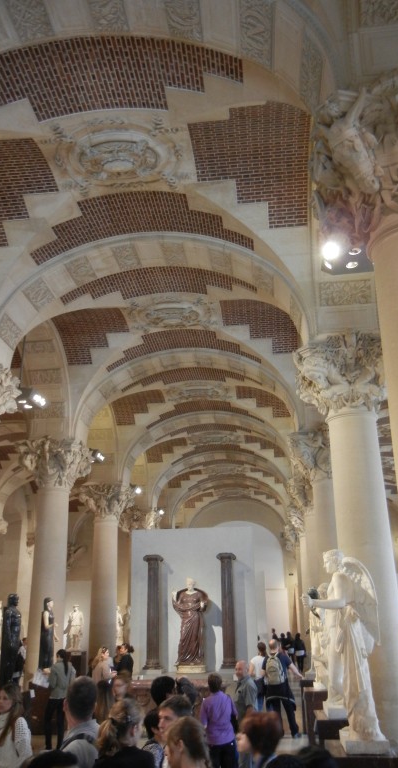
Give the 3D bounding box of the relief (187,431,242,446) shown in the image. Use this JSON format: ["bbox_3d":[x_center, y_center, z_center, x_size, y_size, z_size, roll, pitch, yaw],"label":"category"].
[{"bbox_3d":[0.622,2.030,25.741,2.007,0.260,1.736,-3,-20,6],"label":"relief"}]

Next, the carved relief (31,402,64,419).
[{"bbox_3d":[-3.866,0.682,17.146,0.846,0.412,0.087,-3,0,6],"label":"carved relief"}]

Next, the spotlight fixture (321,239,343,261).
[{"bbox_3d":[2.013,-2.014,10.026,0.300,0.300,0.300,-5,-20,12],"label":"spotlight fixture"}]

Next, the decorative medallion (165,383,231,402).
[{"bbox_3d":[-0.002,0.299,20.659,1.900,0.320,1.650,-3,-20,6],"label":"decorative medallion"}]

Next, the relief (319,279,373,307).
[{"bbox_3d":[2.484,-1.531,11.253,0.857,0.401,0.087,-3,0,6],"label":"relief"}]

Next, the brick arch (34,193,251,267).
[{"bbox_3d":[-1.054,-2.739,11.575,3.993,0.716,1.194,-3,-20,6],"label":"brick arch"}]

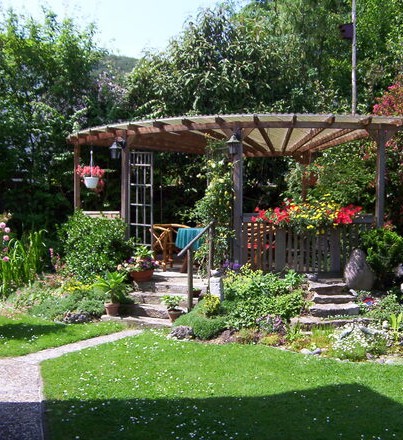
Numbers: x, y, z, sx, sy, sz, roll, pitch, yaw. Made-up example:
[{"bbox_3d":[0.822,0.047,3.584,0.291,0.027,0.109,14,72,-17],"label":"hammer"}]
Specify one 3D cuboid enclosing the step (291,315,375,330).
[{"bbox_3d":[1.832,1.449,8.500,1.150,0.120,0.380,0,4,-7],"label":"step"}]

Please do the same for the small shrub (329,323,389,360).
[{"bbox_3d":[1.871,1.417,7.150,0.700,0.290,0.520,0,4,0],"label":"small shrub"}]

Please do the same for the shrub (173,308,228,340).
[{"bbox_3d":[-0.013,1.388,8.150,0.750,0.360,0.600,0,1,0],"label":"shrub"}]

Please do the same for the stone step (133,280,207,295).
[{"bbox_3d":[-0.503,1.049,9.550,1.100,0.130,0.420,1,4,18],"label":"stone step"}]

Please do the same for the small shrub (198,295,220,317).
[{"bbox_3d":[0.112,1.196,8.500,0.310,0.300,0.300,0,1,0],"label":"small shrub"}]

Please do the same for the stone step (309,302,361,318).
[{"bbox_3d":[1.871,1.287,8.550,0.740,0.140,0.400,0,3,0],"label":"stone step"}]

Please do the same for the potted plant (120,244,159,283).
[{"bbox_3d":[-0.974,0.673,9.400,0.600,0.540,0.540,0,3,0],"label":"potted plant"}]

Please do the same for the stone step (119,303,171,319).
[{"bbox_3d":[-0.818,1.315,8.720,0.760,0.120,0.400,1,4,20],"label":"stone step"}]

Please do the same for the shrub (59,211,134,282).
[{"bbox_3d":[-1.657,0.414,9.500,1.150,1.120,1.100,0,1,0],"label":"shrub"}]

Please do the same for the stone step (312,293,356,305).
[{"bbox_3d":[1.976,1.186,9.030,0.640,0.120,0.360,0,4,0],"label":"stone step"}]

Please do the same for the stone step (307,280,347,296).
[{"bbox_3d":[1.928,1.048,9.300,0.600,0.170,0.420,0,1,-18],"label":"stone step"}]

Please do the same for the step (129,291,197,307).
[{"bbox_3d":[-0.590,1.181,9.200,1.000,0.130,0.420,1,4,17],"label":"step"}]

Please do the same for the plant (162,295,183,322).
[{"bbox_3d":[-0.410,1.252,8.600,0.280,0.370,0.270,0,3,0],"label":"plant"}]

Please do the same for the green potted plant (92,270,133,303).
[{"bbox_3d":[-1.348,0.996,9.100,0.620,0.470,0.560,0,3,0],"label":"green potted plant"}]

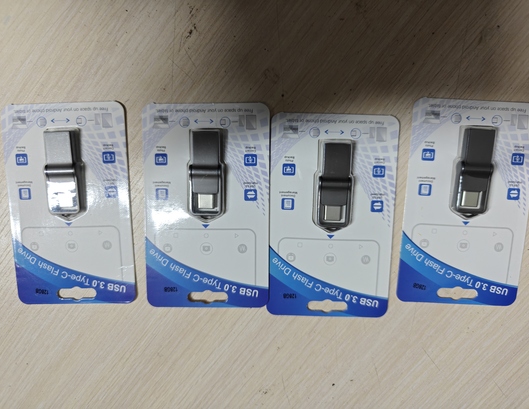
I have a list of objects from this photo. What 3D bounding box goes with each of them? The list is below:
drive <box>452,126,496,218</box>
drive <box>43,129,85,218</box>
[{"bbox_3d":[0.111,-0.016,0.191,0.017,0.007,0.047,1,96,0],"label":"drive"},{"bbox_3d":[-0.108,-0.015,0.193,0.017,0.007,0.047,-1,96,1],"label":"drive"}]

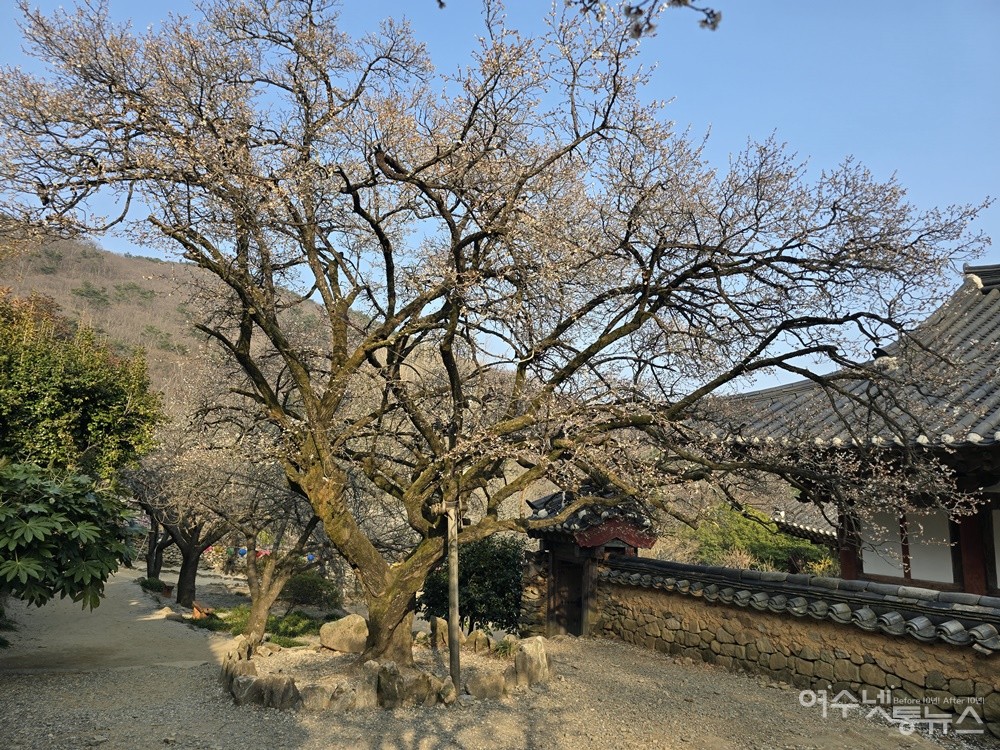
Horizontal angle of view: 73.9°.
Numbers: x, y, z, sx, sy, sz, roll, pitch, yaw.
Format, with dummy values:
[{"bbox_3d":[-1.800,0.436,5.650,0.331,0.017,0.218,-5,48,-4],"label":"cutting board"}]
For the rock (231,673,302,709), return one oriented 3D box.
[{"bbox_3d":[-2.151,2.924,6.125,0.604,0.270,0.300,0,-8,8],"label":"rock"}]

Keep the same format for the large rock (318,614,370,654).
[{"bbox_3d":[-1.896,3.210,8.227,0.642,0.432,0.500,1,-7,0],"label":"large rock"}]

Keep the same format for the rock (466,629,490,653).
[{"bbox_3d":[-0.270,3.342,8.365,0.296,0.268,0.250,1,-7,0],"label":"rock"}]

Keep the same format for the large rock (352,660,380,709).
[{"bbox_3d":[-1.238,2.872,6.171,0.228,0.393,0.300,1,-7,0],"label":"large rock"}]

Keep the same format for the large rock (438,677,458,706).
[{"bbox_3d":[-0.484,2.975,6.249,0.178,0.240,0.200,2,-8,-10],"label":"large rock"}]

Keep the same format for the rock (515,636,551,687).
[{"bbox_3d":[0.354,3.098,7.198,0.400,0.440,0.320,5,-9,-30],"label":"rock"}]

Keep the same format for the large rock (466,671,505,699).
[{"bbox_3d":[-0.132,3.041,6.511,0.381,0.260,0.280,2,-8,-10],"label":"large rock"}]

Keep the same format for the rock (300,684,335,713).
[{"bbox_3d":[-1.661,2.928,6.015,0.301,0.230,0.220,0,-8,5],"label":"rock"}]

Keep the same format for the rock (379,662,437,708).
[{"bbox_3d":[-0.860,2.900,6.213,0.560,0.365,0.360,1,-8,-5],"label":"rock"}]

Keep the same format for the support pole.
[{"bbox_3d":[-0.473,2.288,6.900,0.100,1.877,0.100,-2,-7,0],"label":"support pole"}]

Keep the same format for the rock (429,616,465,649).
[{"bbox_3d":[-0.694,3.345,8.635,0.453,0.373,0.300,1,-7,0],"label":"rock"}]

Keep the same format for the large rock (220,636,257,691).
[{"bbox_3d":[-2.700,2.975,6.864,0.298,0.470,0.450,-1,-8,15],"label":"large rock"}]

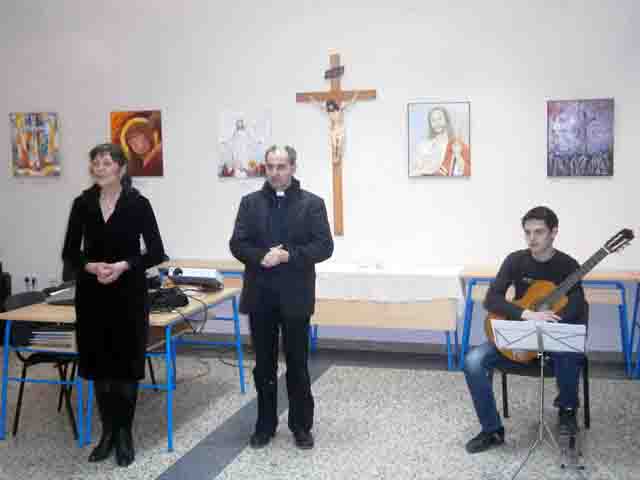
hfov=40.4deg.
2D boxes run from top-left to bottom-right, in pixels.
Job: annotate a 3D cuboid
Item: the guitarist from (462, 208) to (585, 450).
[{"bbox_3d":[1.210,0.477,5.088,0.660,1.344,0.850,1,4,19],"label":"guitarist"}]

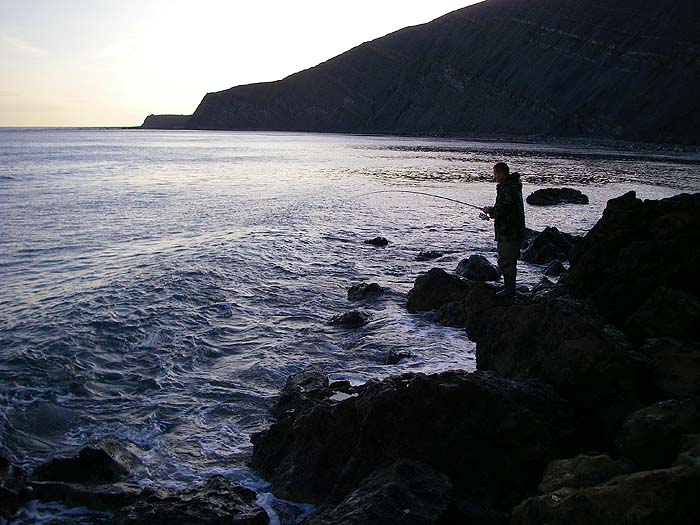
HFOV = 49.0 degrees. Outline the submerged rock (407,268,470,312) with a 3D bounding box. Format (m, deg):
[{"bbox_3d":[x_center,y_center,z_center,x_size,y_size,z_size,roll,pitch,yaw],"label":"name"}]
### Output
[{"bbox_3d":[1.507,0.422,13.055,1.082,0.651,0.920,1,10,7],"label":"submerged rock"}]

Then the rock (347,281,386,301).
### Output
[{"bbox_3d":[0.287,0.503,13.752,0.663,0.250,0.497,0,10,1],"label":"rock"}]

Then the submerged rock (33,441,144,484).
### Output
[{"bbox_3d":[-2.360,1.760,6.830,0.880,0.250,0.520,-4,11,-20],"label":"submerged rock"}]

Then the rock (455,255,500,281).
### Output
[{"bbox_3d":[2.602,0.063,15.655,0.926,0.458,0.787,2,10,9],"label":"rock"}]

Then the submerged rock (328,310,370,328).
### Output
[{"bbox_3d":[-0.023,0.860,11.871,0.619,0.198,0.495,0,10,0],"label":"submerged rock"}]

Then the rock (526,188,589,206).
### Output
[{"bbox_3d":[8.291,-2.649,30.660,2.410,0.607,1.687,3,10,15],"label":"rock"}]

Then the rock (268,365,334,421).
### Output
[{"bbox_3d":[-0.532,1.353,8.235,0.686,0.484,0.583,-1,10,-4],"label":"rock"}]

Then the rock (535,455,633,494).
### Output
[{"bbox_3d":[1.435,1.320,4.720,0.570,0.270,0.470,3,10,18],"label":"rock"}]

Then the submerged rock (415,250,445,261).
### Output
[{"bbox_3d":[1.860,-0.162,17.743,0.644,0.179,0.451,1,10,6],"label":"submerged rock"}]

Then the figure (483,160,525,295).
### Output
[{"bbox_3d":[2.038,-0.420,10.166,0.580,1.780,0.520,2,10,12],"label":"figure"}]

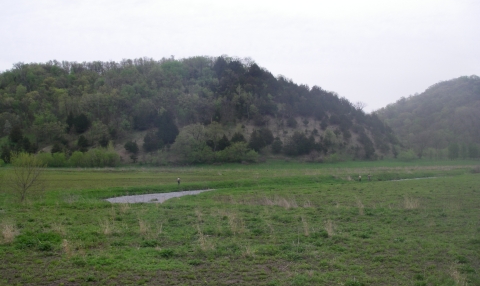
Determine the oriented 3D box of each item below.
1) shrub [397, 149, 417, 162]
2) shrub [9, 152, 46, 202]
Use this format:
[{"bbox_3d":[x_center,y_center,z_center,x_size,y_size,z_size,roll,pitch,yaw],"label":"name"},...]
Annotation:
[{"bbox_3d":[88.480,6.640,280.000,10.630,6.380,9.030,0,-1,0],"label":"shrub"},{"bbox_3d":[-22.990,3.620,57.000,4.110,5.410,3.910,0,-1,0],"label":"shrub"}]

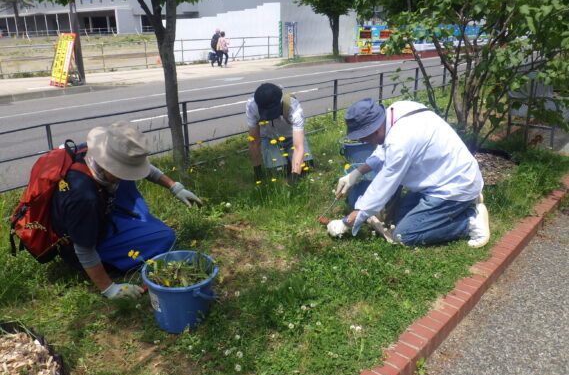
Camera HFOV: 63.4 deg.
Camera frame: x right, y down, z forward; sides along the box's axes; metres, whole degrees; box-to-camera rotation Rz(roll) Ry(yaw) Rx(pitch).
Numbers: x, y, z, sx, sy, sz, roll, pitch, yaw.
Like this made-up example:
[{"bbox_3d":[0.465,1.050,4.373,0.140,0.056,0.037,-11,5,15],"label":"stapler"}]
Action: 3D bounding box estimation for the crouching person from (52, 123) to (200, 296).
[{"bbox_3d":[-0.810,0.038,2.428,0.680,0.750,0.680,6,18,21],"label":"crouching person"}]

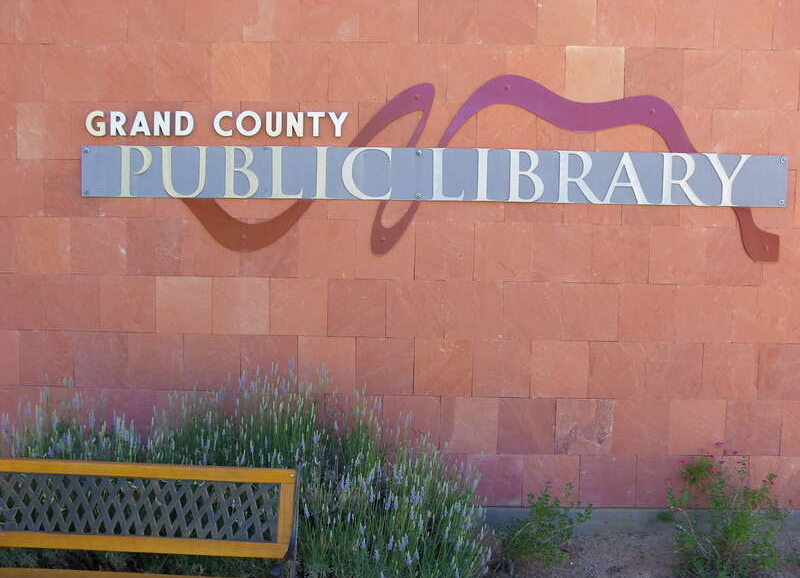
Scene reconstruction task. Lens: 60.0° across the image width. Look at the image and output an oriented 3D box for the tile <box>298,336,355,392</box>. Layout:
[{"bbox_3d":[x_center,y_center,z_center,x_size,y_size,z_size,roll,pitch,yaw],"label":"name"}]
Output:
[{"bbox_3d":[-0.390,0.399,3.692,0.305,0.305,0.030,1,4,1],"label":"tile"}]

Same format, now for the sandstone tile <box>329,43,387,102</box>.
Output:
[{"bbox_3d":[-0.212,-1.118,3.583,0.305,0.305,0.025,1,4,1],"label":"sandstone tile"}]

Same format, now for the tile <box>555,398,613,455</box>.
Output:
[{"bbox_3d":[0.983,0.733,3.708,0.305,0.305,0.030,1,3,0],"label":"tile"}]

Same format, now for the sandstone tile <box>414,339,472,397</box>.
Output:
[{"bbox_3d":[0.232,0.422,3.704,0.305,0.305,0.030,1,4,1],"label":"sandstone tile"}]

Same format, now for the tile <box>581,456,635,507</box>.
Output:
[{"bbox_3d":[1.107,1.019,3.694,0.305,0.294,0.025,1,4,1],"label":"tile"}]

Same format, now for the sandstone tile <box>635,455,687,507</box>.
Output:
[{"bbox_3d":[1.394,1.029,3.725,0.295,0.285,0.030,1,4,1],"label":"sandstone tile"}]

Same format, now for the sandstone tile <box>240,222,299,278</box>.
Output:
[{"bbox_3d":[-0.683,-0.213,3.647,0.305,0.305,0.025,1,4,1],"label":"sandstone tile"}]

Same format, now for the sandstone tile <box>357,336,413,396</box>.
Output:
[{"bbox_3d":[-0.082,0.410,3.691,0.304,0.304,0.030,1,4,1],"label":"sandstone tile"}]

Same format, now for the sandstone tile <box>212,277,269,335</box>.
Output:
[{"bbox_3d":[-0.843,0.091,3.680,0.305,0.305,0.030,1,4,1],"label":"sandstone tile"}]

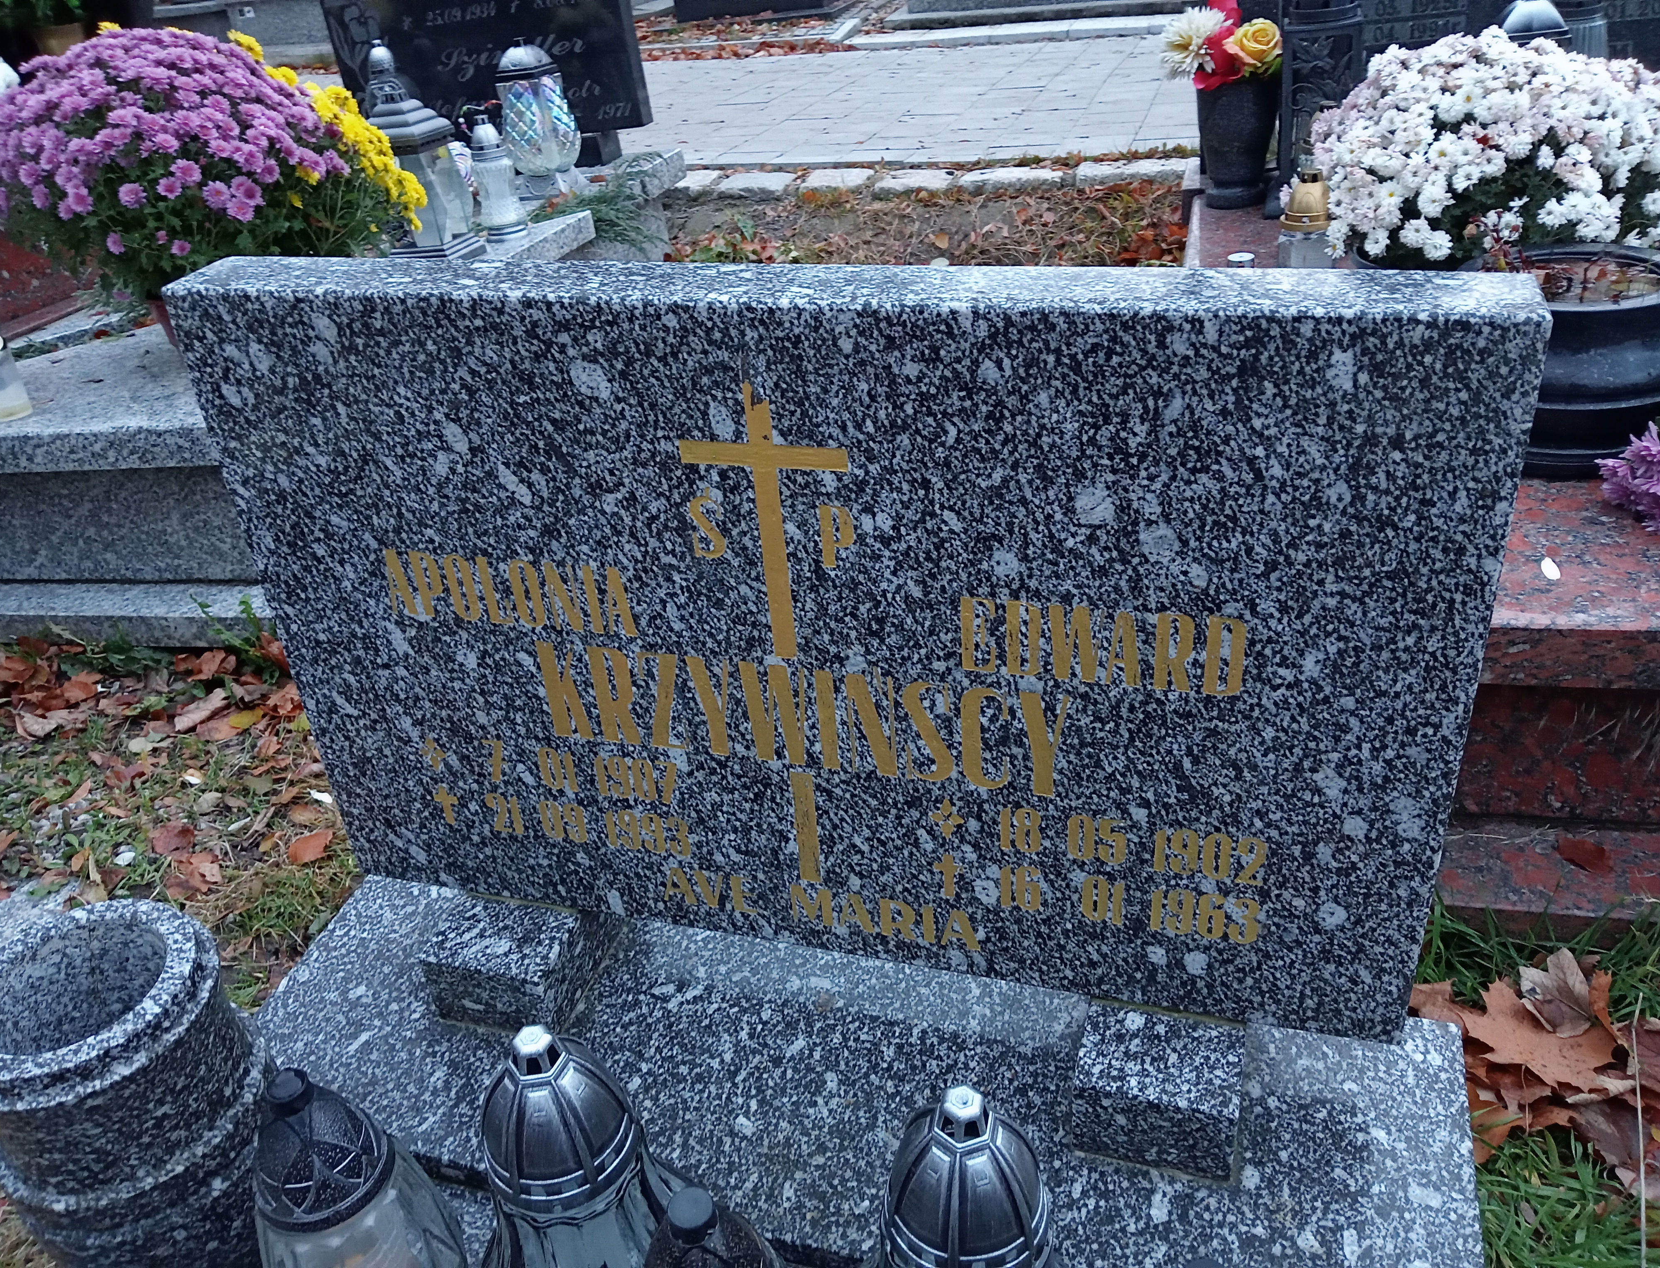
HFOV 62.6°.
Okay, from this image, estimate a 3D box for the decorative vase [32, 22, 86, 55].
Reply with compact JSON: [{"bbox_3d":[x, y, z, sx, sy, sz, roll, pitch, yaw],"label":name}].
[{"bbox_3d":[-2.112,-1.602,3.793,0.150,0.160,0.150,-8,32,0],"label":"decorative vase"}]

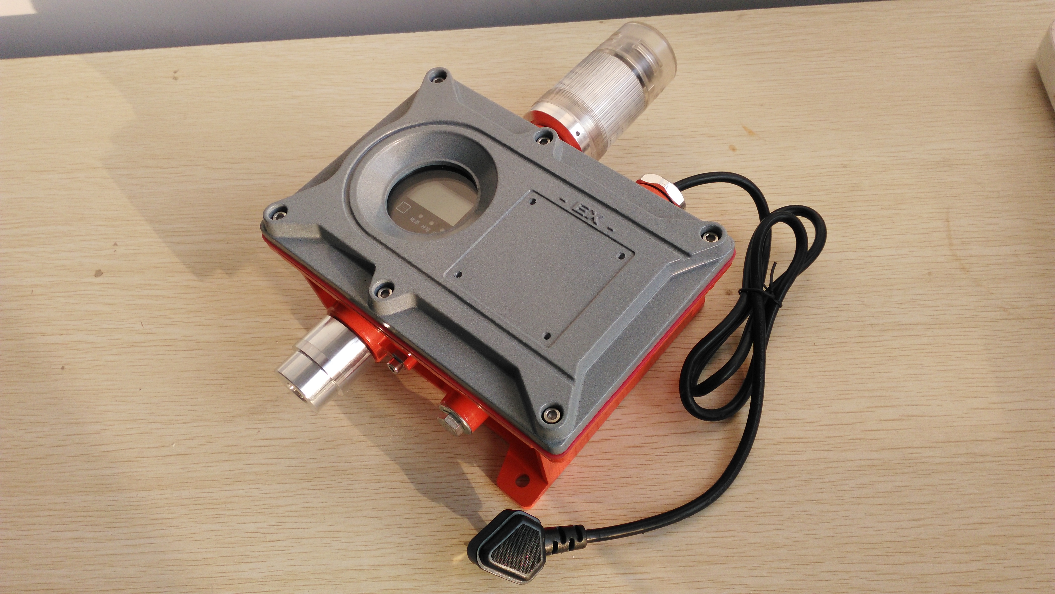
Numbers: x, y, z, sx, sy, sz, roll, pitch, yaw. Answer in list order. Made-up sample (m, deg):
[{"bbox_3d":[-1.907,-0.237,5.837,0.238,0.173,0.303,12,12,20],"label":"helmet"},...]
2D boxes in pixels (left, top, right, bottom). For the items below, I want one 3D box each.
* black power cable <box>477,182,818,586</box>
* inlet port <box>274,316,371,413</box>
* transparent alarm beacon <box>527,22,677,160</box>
[{"bbox_3d":[0.098,0.045,0.481,0.129,0.047,0.340,26,64,19],"label":"black power cable"},{"bbox_3d":[-0.128,0.043,0.478,0.043,0.043,0.048,34,67,23],"label":"inlet port"},{"bbox_3d":[0.058,-0.154,0.585,0.061,0.061,0.119,34,67,23],"label":"transparent alarm beacon"}]

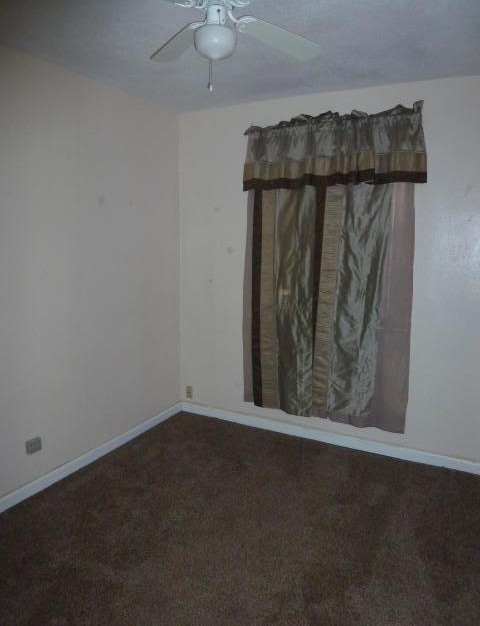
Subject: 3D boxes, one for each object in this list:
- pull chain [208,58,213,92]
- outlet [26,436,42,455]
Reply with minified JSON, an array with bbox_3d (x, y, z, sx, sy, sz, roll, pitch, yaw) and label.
[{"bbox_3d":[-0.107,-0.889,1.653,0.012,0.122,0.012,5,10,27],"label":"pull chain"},{"bbox_3d":[-1.182,0.762,2.544,0.025,0.074,0.085,5,10,27],"label":"outlet"}]

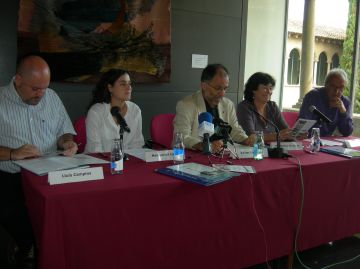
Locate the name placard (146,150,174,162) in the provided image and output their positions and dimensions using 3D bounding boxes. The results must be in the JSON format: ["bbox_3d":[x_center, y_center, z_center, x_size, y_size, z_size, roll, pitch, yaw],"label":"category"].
[{"bbox_3d":[-0.100,0.129,2.373,0.259,0.066,0.060,-2,9,-27],"label":"name placard"}]

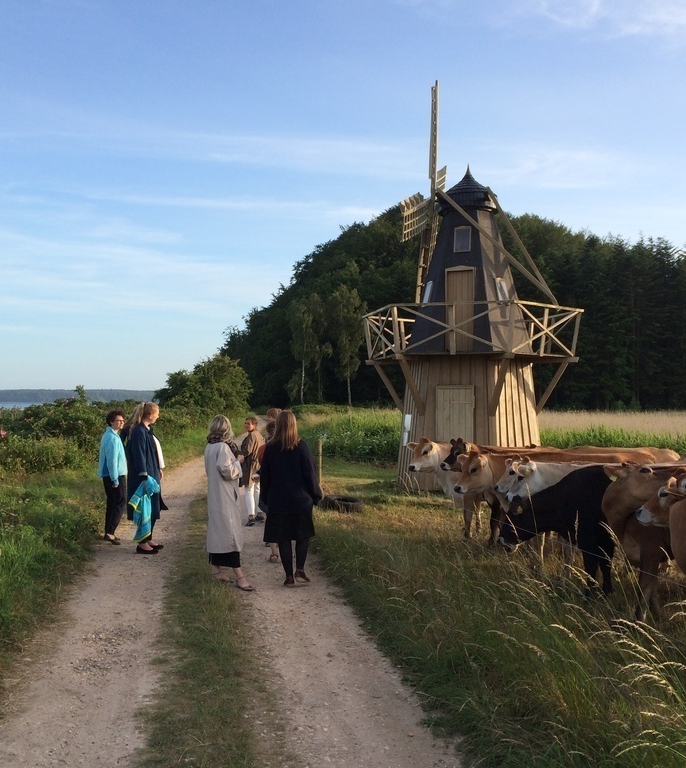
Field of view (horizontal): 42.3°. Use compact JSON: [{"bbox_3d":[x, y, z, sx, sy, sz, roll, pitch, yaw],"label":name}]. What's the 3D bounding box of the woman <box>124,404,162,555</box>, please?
[{"bbox_3d":[-2.310,1.068,10.215,0.440,1.720,0.500,0,-1,-9],"label":"woman"}]

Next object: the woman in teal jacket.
[{"bbox_3d":[-2.790,1.118,10.764,0.360,1.640,0.430,0,-1,15],"label":"woman in teal jacket"}]

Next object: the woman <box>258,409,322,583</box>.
[{"bbox_3d":[-0.495,1.067,8.414,0.560,1.660,0.420,0,-1,-7],"label":"woman"}]

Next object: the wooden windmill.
[{"bbox_3d":[2.620,-1.978,18.471,4.600,8.100,4.500,0,-1,19],"label":"wooden windmill"}]

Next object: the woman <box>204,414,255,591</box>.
[{"bbox_3d":[-1.070,1.081,8.394,0.440,1.630,0.480,1,-1,-35],"label":"woman"}]

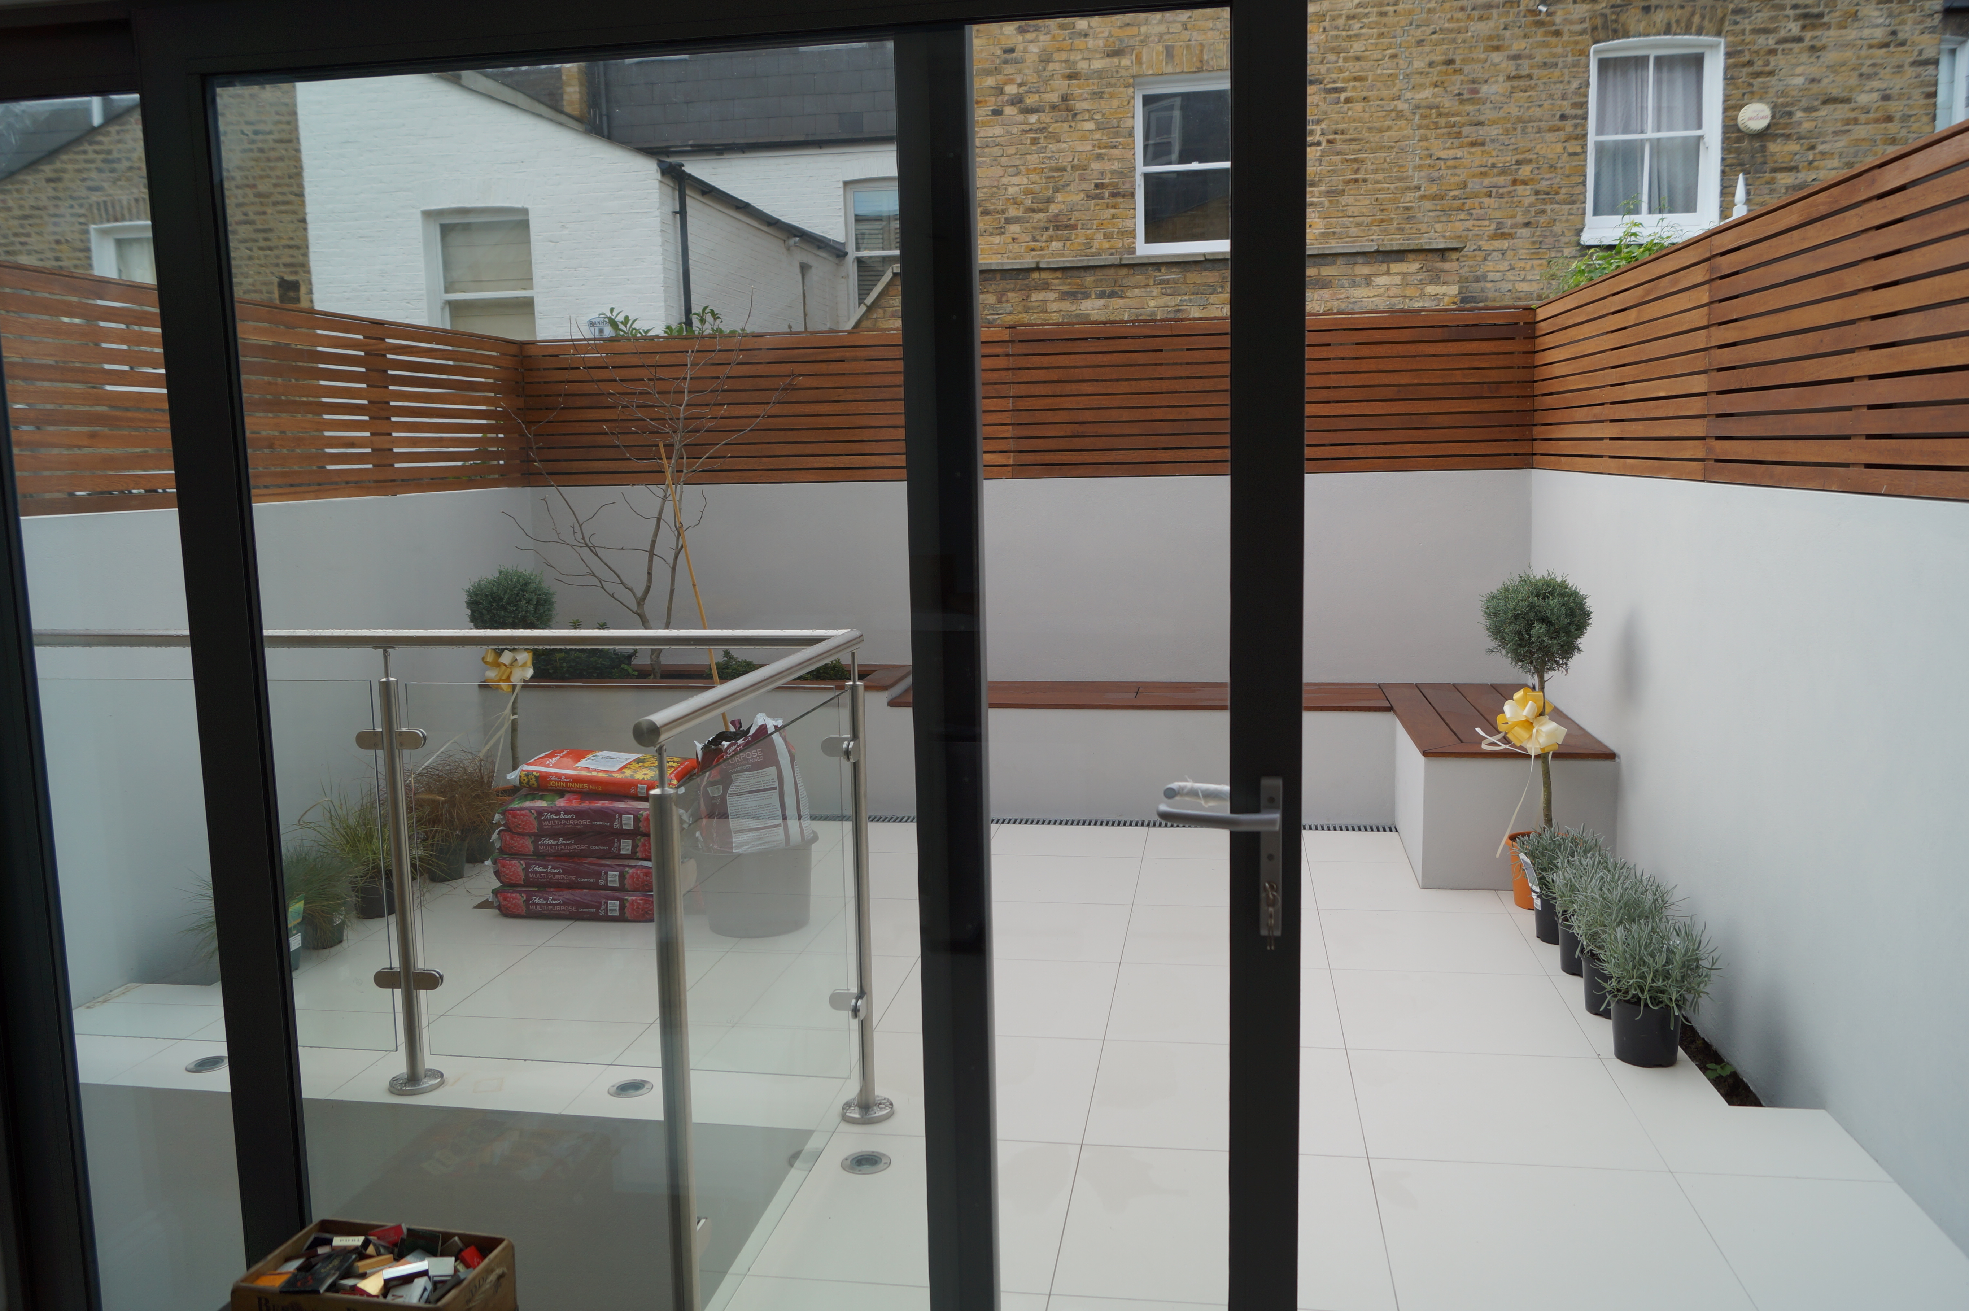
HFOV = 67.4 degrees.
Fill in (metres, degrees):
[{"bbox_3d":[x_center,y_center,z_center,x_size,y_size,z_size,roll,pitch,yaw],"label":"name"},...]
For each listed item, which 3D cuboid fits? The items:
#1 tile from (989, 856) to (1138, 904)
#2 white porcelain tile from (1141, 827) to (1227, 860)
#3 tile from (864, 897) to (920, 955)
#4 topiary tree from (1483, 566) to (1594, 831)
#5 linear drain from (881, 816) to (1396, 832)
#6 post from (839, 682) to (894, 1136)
[{"bbox_3d":[0.241,0.801,5.258,0.600,0.015,0.600,0,7,9],"label":"tile"},{"bbox_3d":[0.922,0.731,5.670,0.600,0.015,0.458,0,7,9],"label":"white porcelain tile"},{"bbox_3d":[-0.450,0.881,4.783,0.600,0.015,0.600,0,7,9],"label":"tile"},{"bbox_3d":[1.781,0.161,4.745,0.370,0.853,0.370,0,8,9],"label":"topiary tree"},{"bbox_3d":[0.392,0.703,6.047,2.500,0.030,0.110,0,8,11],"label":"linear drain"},{"bbox_3d":[-0.279,0.552,3.325,0.110,1.002,0.110,0,8,9],"label":"post"}]

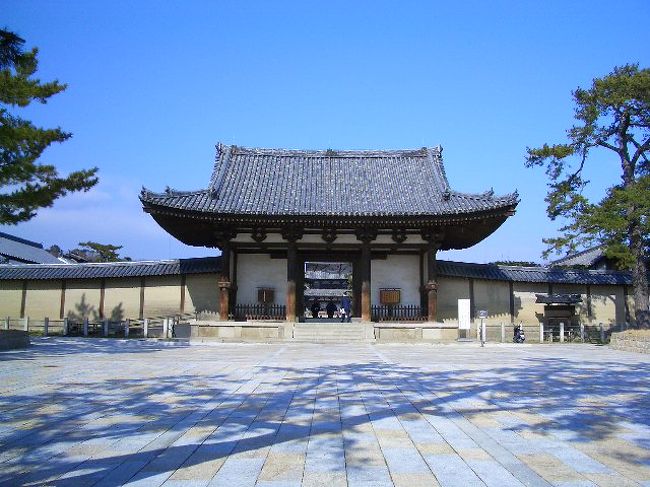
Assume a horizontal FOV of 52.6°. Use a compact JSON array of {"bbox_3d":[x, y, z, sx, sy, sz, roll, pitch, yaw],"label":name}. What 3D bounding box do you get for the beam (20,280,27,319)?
[{"bbox_3d":[-18.808,3.490,40.992,0.270,2.380,0.220,0,-6,0],"label":"beam"}]

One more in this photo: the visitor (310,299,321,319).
[{"bbox_3d":[-0.710,4.928,49.764,0.520,1.640,0.400,0,-6,0],"label":"visitor"}]

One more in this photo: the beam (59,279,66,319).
[{"bbox_3d":[-16.368,3.488,40.975,0.270,2.470,0.220,0,-6,0],"label":"beam"}]

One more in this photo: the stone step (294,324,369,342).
[{"bbox_3d":[0.336,4.742,34.794,4.100,1.020,1.400,0,-6,0],"label":"stone step"}]

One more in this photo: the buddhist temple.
[{"bbox_3d":[0.287,-0.768,41.506,19.400,11.400,14.600,0,-6,0],"label":"buddhist temple"}]

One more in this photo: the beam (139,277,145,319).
[{"bbox_3d":[-11.408,3.444,40.945,0.270,2.600,0.220,0,-6,0],"label":"beam"}]

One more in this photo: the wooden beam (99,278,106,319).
[{"bbox_3d":[-13.868,3.456,40.961,0.270,2.480,0.220,0,-6,0],"label":"wooden beam"}]

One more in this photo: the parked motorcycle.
[{"bbox_3d":[10.666,4.863,36.116,0.660,1.160,1.750,0,-6,7],"label":"parked motorcycle"}]

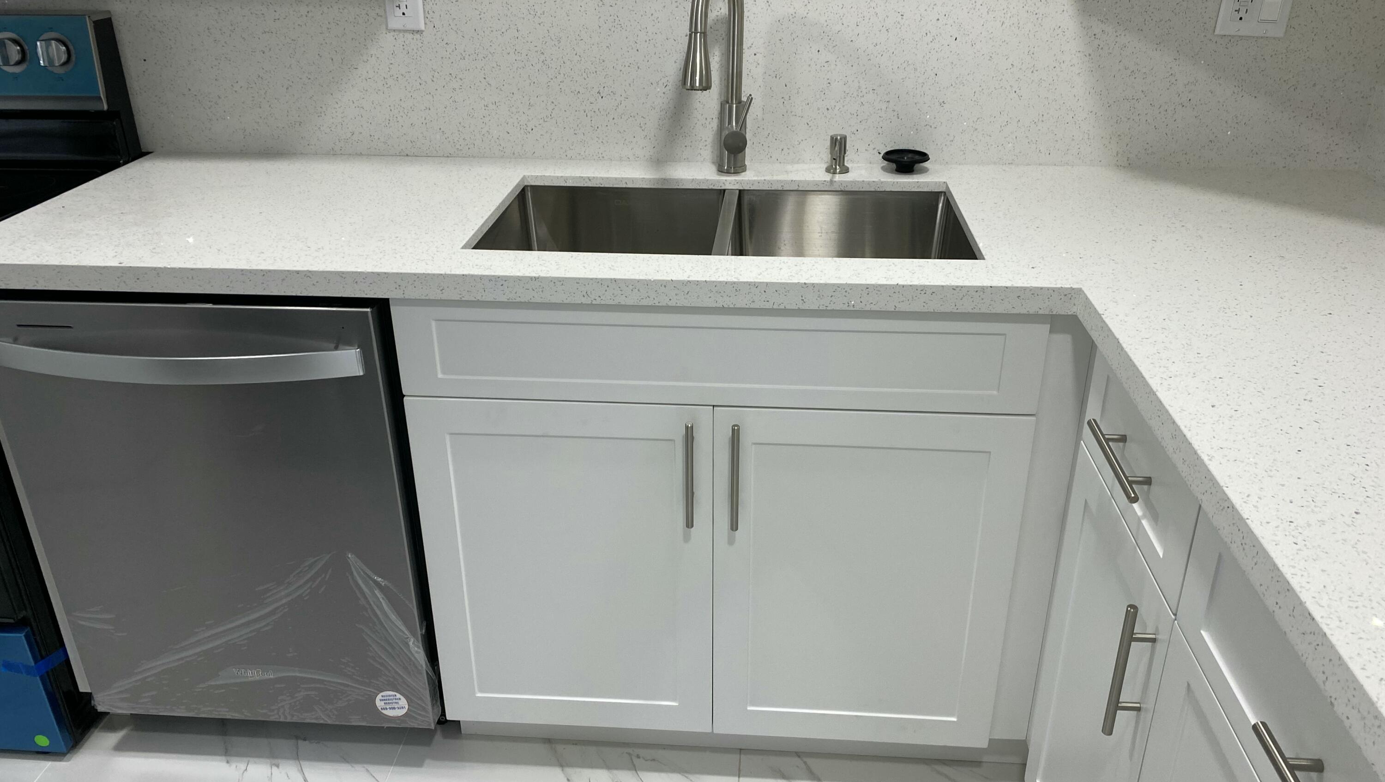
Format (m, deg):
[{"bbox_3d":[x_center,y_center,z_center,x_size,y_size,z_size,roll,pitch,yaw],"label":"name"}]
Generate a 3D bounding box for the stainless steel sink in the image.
[{"bbox_3d":[0.055,-0.172,1.725,0.770,0.220,0.440,2,26,5],"label":"stainless steel sink"}]

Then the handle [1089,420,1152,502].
[{"bbox_3d":[0.488,0.076,1.181,0.036,0.013,0.170,2,26,5],"label":"handle"}]

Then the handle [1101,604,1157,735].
[{"bbox_3d":[0.476,0.309,1.129,0.036,0.169,0.013,2,26,5],"label":"handle"}]

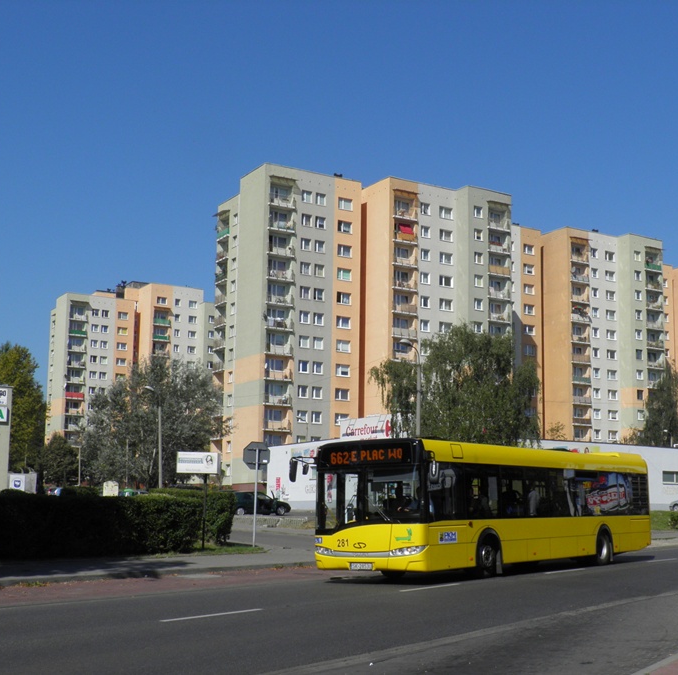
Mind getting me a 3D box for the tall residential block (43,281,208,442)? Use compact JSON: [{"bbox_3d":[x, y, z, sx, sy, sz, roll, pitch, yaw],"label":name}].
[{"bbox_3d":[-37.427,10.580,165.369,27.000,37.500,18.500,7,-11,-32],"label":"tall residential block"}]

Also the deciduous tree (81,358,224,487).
[{"bbox_3d":[-16.517,8.163,78.977,12.300,12.800,11.500,1,-9,0],"label":"deciduous tree"}]

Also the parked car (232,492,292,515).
[{"bbox_3d":[-4.874,10.325,56.500,3.850,1.430,1.660,2,-9,-3],"label":"parked car"}]

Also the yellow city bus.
[{"bbox_3d":[4.270,4.210,22.550,2.550,2.900,12.000,-7,-13,39],"label":"yellow city bus"}]

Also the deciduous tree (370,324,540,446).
[{"bbox_3d":[5.292,3.841,41.281,7.900,9.000,7.300,1,-9,0],"label":"deciduous tree"}]

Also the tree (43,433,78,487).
[{"bbox_3d":[-24.455,11.461,79.496,3.600,6.300,3.600,1,-9,0],"label":"tree"}]

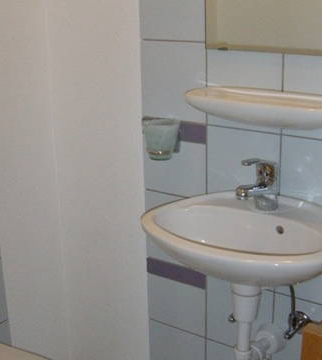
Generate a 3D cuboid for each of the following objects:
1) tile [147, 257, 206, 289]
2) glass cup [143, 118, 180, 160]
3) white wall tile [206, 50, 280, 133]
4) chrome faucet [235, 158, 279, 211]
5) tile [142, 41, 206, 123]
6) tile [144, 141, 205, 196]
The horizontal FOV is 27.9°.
[{"bbox_3d":[0.044,0.255,1.795,0.198,0.048,0.012,11,21,33],"label":"tile"},{"bbox_3d":[0.001,-0.099,1.616,0.087,0.092,0.087,-1,18,0],"label":"glass cup"},{"bbox_3d":[0.195,-0.213,1.508,0.199,0.199,0.010,11,22,34],"label":"white wall tile"},{"bbox_3d":[0.209,0.006,1.395,0.052,0.146,0.157,11,22,34],"label":"chrome faucet"},{"bbox_3d":[0.033,-0.248,1.634,0.198,0.200,0.012,11,21,33],"label":"tile"},{"bbox_3d":[0.038,-0.034,1.702,0.198,0.150,0.012,11,21,33],"label":"tile"}]

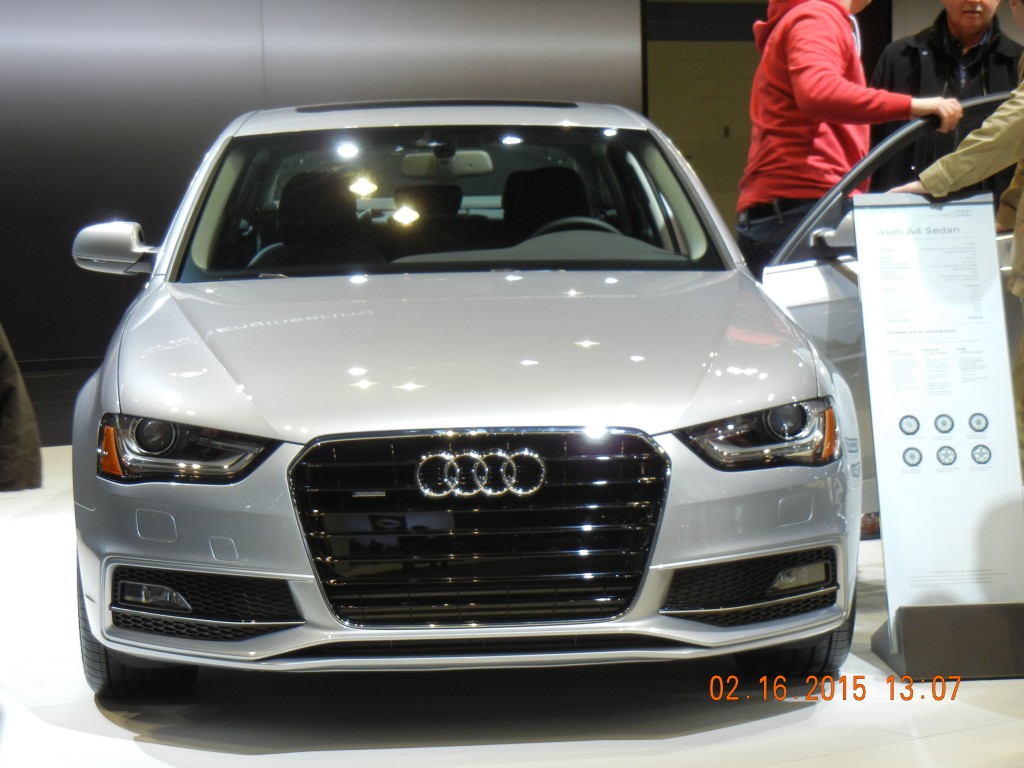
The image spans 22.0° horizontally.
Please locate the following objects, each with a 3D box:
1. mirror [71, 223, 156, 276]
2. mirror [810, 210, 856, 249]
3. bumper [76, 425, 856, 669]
[{"bbox_3d":[-1.048,-0.357,6.946,0.235,0.140,0.140,-1,5,-3],"label":"mirror"},{"bbox_3d":[0.917,-0.389,6.905,0.140,0.145,0.235,-5,6,-40],"label":"mirror"},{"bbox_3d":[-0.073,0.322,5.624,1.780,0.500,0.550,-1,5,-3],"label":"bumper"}]

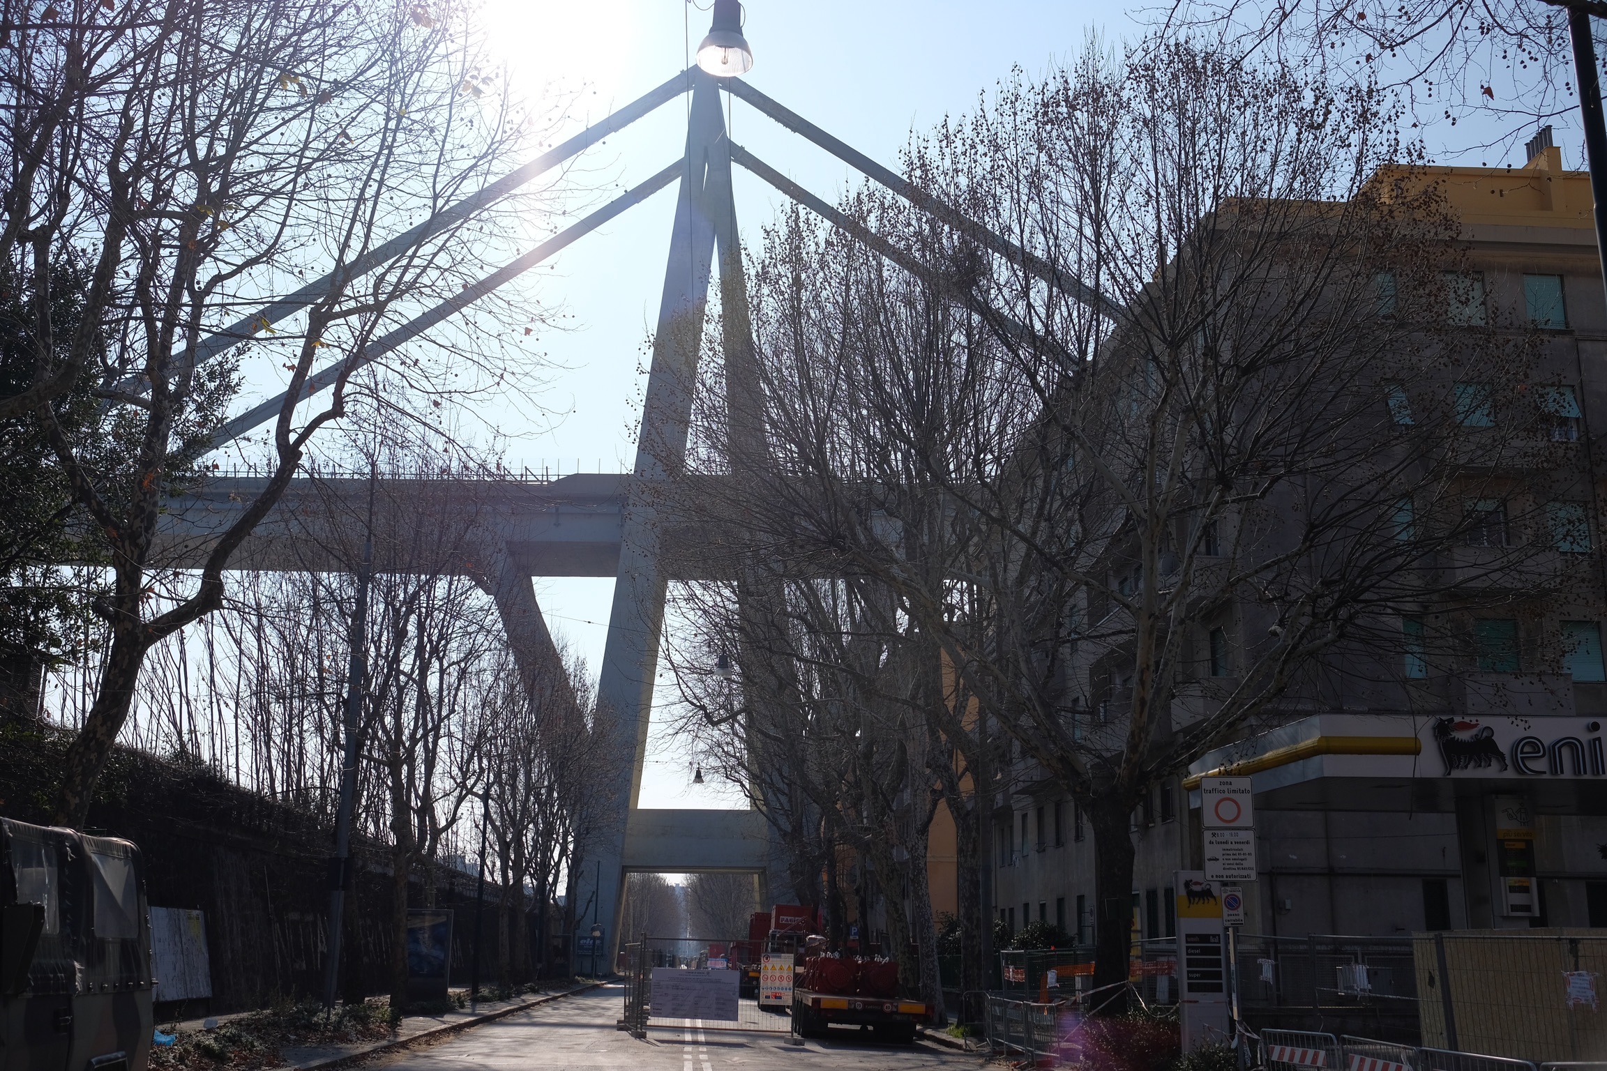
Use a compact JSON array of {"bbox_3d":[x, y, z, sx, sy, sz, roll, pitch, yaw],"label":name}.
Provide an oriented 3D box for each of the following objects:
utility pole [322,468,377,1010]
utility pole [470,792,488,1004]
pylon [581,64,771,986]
[{"bbox_3d":[-10.963,4.775,37.987,0.320,13.461,0.320,1,-15,-1],"label":"utility pole"},{"bbox_3d":[-11.711,12.970,56.942,0.220,7.480,0.220,1,-15,-1],"label":"utility pole"},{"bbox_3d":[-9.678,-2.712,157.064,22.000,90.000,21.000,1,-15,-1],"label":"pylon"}]

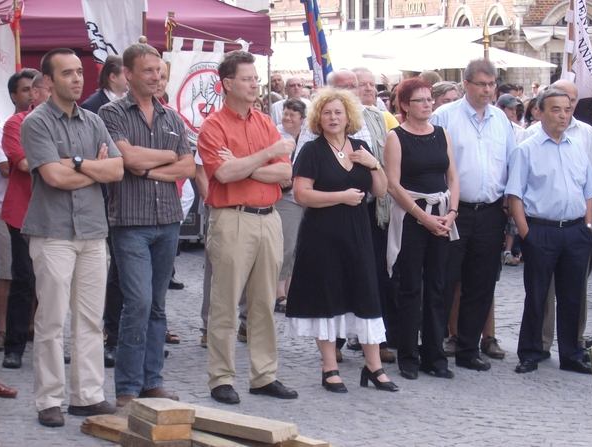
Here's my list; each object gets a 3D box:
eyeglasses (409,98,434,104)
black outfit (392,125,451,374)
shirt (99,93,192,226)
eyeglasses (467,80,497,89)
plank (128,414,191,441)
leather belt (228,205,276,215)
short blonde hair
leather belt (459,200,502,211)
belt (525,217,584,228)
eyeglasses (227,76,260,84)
[{"bbox_3d":[0.690,-0.696,10.650,0.140,0.037,0.140,-2,7,-37],"label":"eyeglasses"},{"bbox_3d":[0.723,0.149,10.720,0.390,1.430,0.290,-1,4,-22],"label":"black outfit"},{"bbox_3d":[-0.765,-0.325,9.490,0.500,0.690,0.300,-2,3,-29],"label":"shirt"},{"bbox_3d":[1.079,-0.823,10.980,0.145,0.038,0.145,-1,11,-25],"label":"eyeglasses"},{"bbox_3d":[-0.596,0.888,8.166,0.170,0.061,0.400,-1,3,-20],"label":"plank"},{"bbox_3d":[-0.276,-0.078,9.710,0.370,0.050,0.280,-2,4,-37],"label":"leather belt"},{"bbox_3d":[0.213,-0.611,10.180,0.300,0.275,0.260,0,3,6],"label":"short blonde hair"},{"bbox_3d":[1.034,-0.109,11.000,0.400,0.055,0.300,-1,4,-20],"label":"leather belt"},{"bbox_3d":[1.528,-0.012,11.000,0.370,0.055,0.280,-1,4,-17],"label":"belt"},{"bbox_3d":[-0.274,-0.740,9.660,0.140,0.040,0.140,3,4,43],"label":"eyeglasses"}]

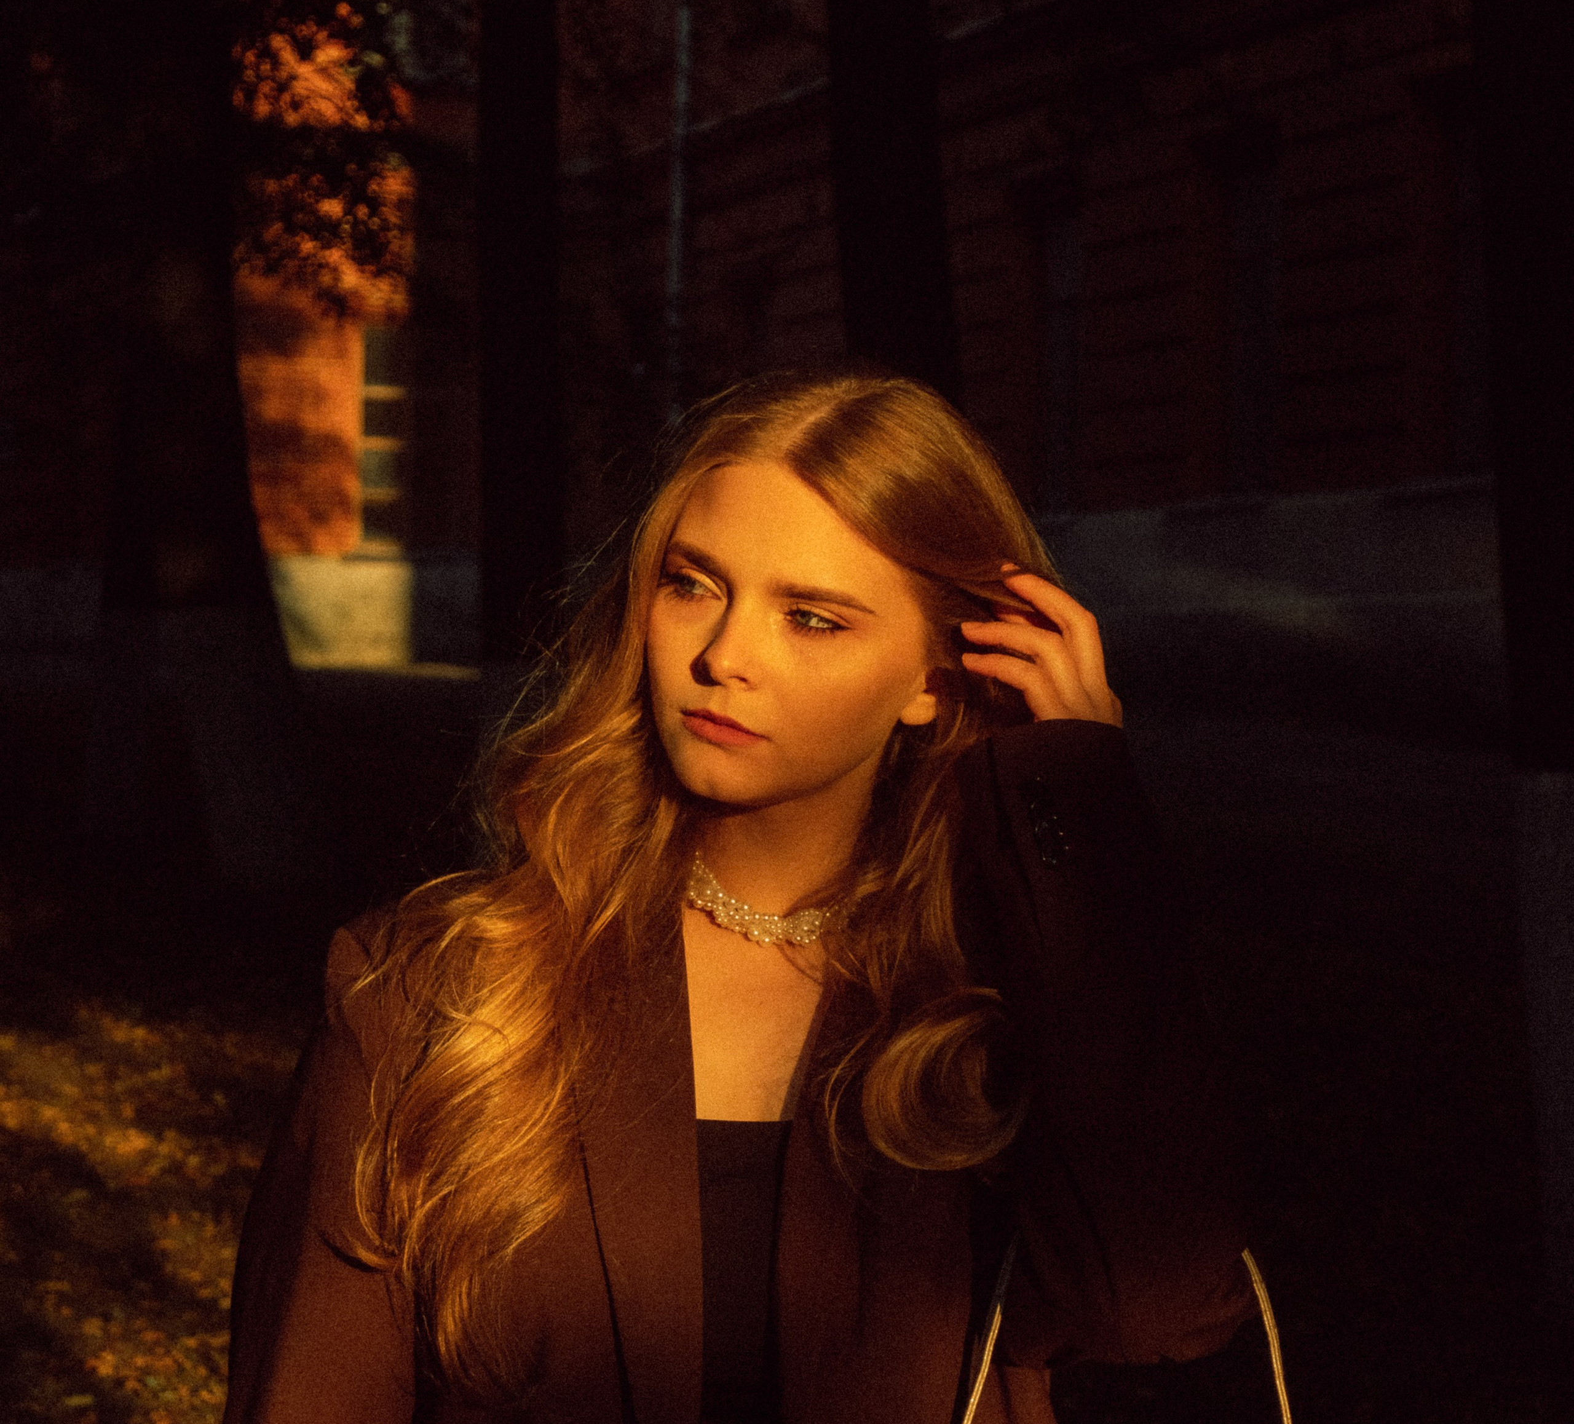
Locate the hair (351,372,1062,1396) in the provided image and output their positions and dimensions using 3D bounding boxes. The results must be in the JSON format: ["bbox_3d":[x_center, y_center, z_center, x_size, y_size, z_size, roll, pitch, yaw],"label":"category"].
[{"bbox_3d":[-0.042,0.087,2.270,0.360,0.515,0.270,0,0,18],"label":"hair"}]

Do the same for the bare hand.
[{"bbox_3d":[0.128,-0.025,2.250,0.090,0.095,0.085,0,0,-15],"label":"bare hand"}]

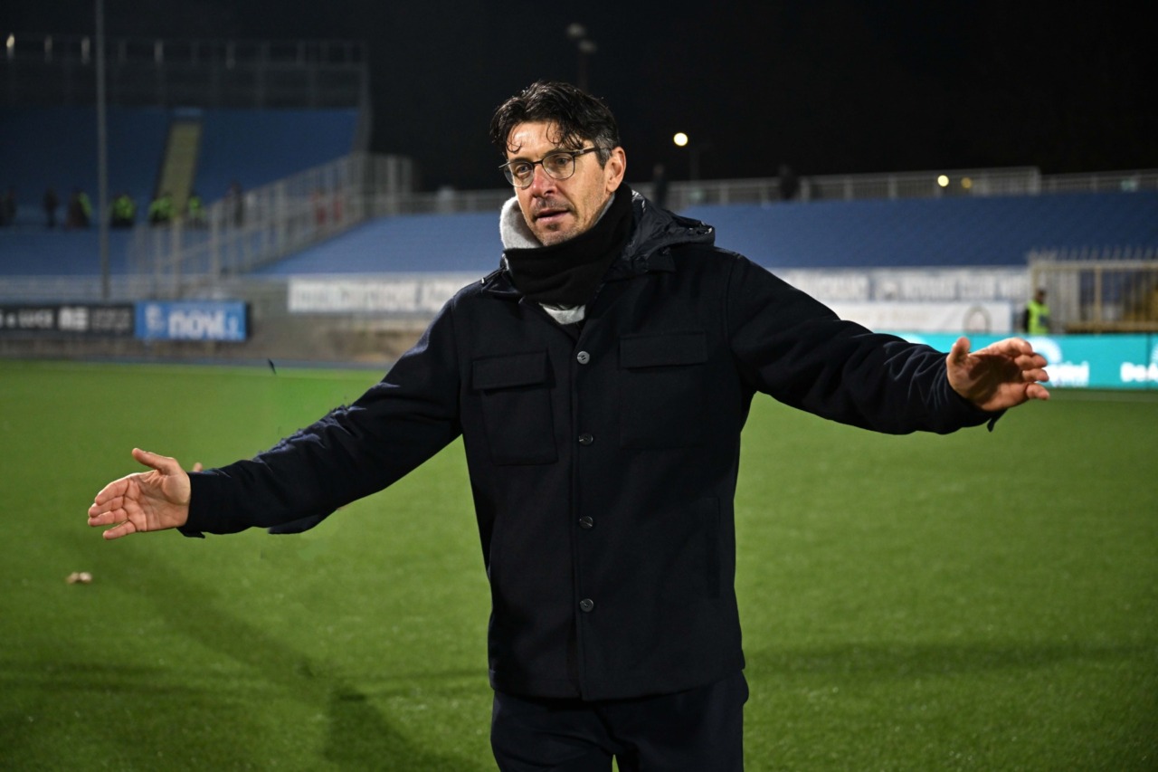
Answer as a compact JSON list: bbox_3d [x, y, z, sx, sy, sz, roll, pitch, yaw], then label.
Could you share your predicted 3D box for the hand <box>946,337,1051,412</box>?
[{"bbox_3d":[0.574,-0.015,2.340,0.155,0.105,0.085,-7,-5,36],"label":"hand"}]

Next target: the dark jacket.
[{"bbox_3d":[0.032,0.077,2.536,1.130,0.760,0.460,1,3,13],"label":"dark jacket"}]

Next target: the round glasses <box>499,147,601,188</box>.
[{"bbox_3d":[-0.024,-0.333,2.558,0.138,0.045,0.138,-4,9,31],"label":"round glasses"}]

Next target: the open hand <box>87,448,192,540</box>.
[{"bbox_3d":[-0.620,0.153,2.420,0.165,0.120,0.075,-10,0,-29],"label":"open hand"}]

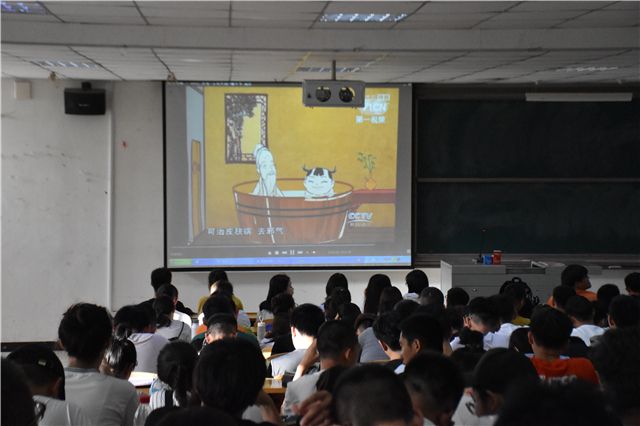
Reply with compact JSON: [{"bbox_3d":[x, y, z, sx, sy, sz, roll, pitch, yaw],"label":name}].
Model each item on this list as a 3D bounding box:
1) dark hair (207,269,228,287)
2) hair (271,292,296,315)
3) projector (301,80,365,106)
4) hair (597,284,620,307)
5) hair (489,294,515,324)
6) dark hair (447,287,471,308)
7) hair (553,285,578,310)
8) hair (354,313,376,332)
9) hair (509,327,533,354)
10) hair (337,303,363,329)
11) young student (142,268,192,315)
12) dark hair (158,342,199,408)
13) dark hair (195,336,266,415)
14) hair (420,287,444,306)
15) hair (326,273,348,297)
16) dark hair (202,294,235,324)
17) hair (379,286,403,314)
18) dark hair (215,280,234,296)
[{"bbox_3d":[-0.877,0.586,11.400,0.172,0.210,0.205,0,4,-3],"label":"dark hair"},{"bbox_3d":[-0.312,0.758,11.100,0.195,0.210,0.220,2,4,31],"label":"hair"},{"bbox_3d":[0.097,-0.843,9.400,0.440,0.180,0.360,0,4,-3],"label":"projector"},{"bbox_3d":[2.254,0.659,10.400,0.178,0.205,0.210,-1,4,-13],"label":"hair"},{"bbox_3d":[1.189,0.634,8.800,0.180,0.200,0.210,0,3,1],"label":"hair"},{"bbox_3d":[1.154,0.708,11.100,0.185,0.210,0.215,-1,3,-16],"label":"dark hair"},{"bbox_3d":[1.861,0.640,10.100,0.178,0.205,0.210,-1,4,-15],"label":"hair"},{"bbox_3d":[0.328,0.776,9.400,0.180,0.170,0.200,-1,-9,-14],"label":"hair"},{"bbox_3d":[0.992,0.629,6.400,0.175,0.210,0.215,0,4,-6],"label":"hair"},{"bbox_3d":[0.221,0.769,10.000,0.180,0.200,0.200,0,-2,-9],"label":"hair"},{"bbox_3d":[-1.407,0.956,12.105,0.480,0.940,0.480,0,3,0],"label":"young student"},{"bbox_3d":[-0.577,0.654,5.400,0.172,0.250,0.220,0,4,-3],"label":"dark hair"},{"bbox_3d":[-0.242,0.442,3.600,0.190,0.215,0.220,0,4,-3],"label":"dark hair"},{"bbox_3d":[0.794,0.600,9.400,0.170,0.190,0.200,0,3,-9],"label":"hair"},{"bbox_3d":[0.157,0.651,11.800,0.190,0.260,0.220,0,3,-4],"label":"hair"},{"bbox_3d":[-0.704,0.666,9.200,0.190,0.220,0.220,0,3,-1],"label":"dark hair"},{"bbox_3d":[0.586,0.735,11.000,0.190,0.270,0.210,0,3,-4],"label":"hair"},{"bbox_3d":[-0.760,0.626,10.500,0.172,0.200,0.205,-1,4,-11],"label":"dark hair"}]

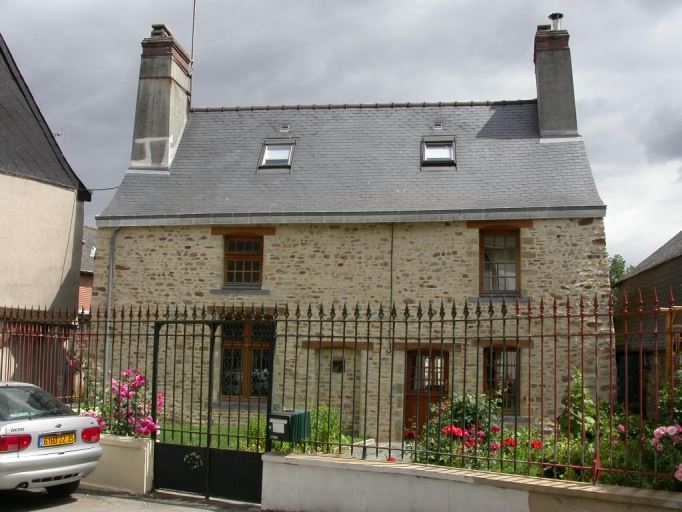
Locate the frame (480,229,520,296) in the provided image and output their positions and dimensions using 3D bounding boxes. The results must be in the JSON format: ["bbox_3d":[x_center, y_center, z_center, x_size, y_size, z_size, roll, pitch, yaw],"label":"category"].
[{"bbox_3d":[3.404,0.146,16.011,0.859,1.463,0.130,0,-7,9],"label":"frame"}]

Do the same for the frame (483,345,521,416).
[{"bbox_3d":[3.377,2.627,15.701,0.766,1.429,0.130,0,-7,9],"label":"frame"}]

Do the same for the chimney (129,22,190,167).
[{"bbox_3d":[-4.637,-3.983,19.655,1.030,3.720,1.330,0,-7,9],"label":"chimney"}]

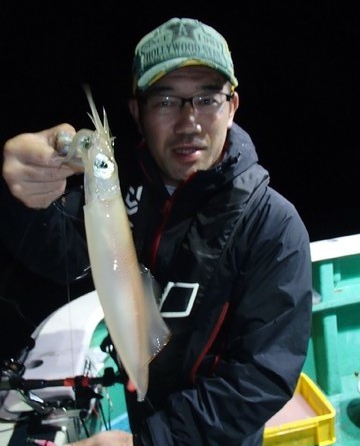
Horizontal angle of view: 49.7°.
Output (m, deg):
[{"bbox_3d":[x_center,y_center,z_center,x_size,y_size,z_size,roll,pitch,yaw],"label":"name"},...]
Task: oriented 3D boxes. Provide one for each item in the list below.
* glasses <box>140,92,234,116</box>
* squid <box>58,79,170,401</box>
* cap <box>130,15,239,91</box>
[{"bbox_3d":[0.003,-0.201,0.655,0.141,0.042,0.140,-4,16,-6],"label":"glasses"},{"bbox_3d":[-0.081,0.042,0.511,0.100,0.427,0.080,-10,10,-7],"label":"squid"},{"bbox_3d":[0.008,-0.297,0.650,0.178,0.132,0.260,-4,16,-3],"label":"cap"}]

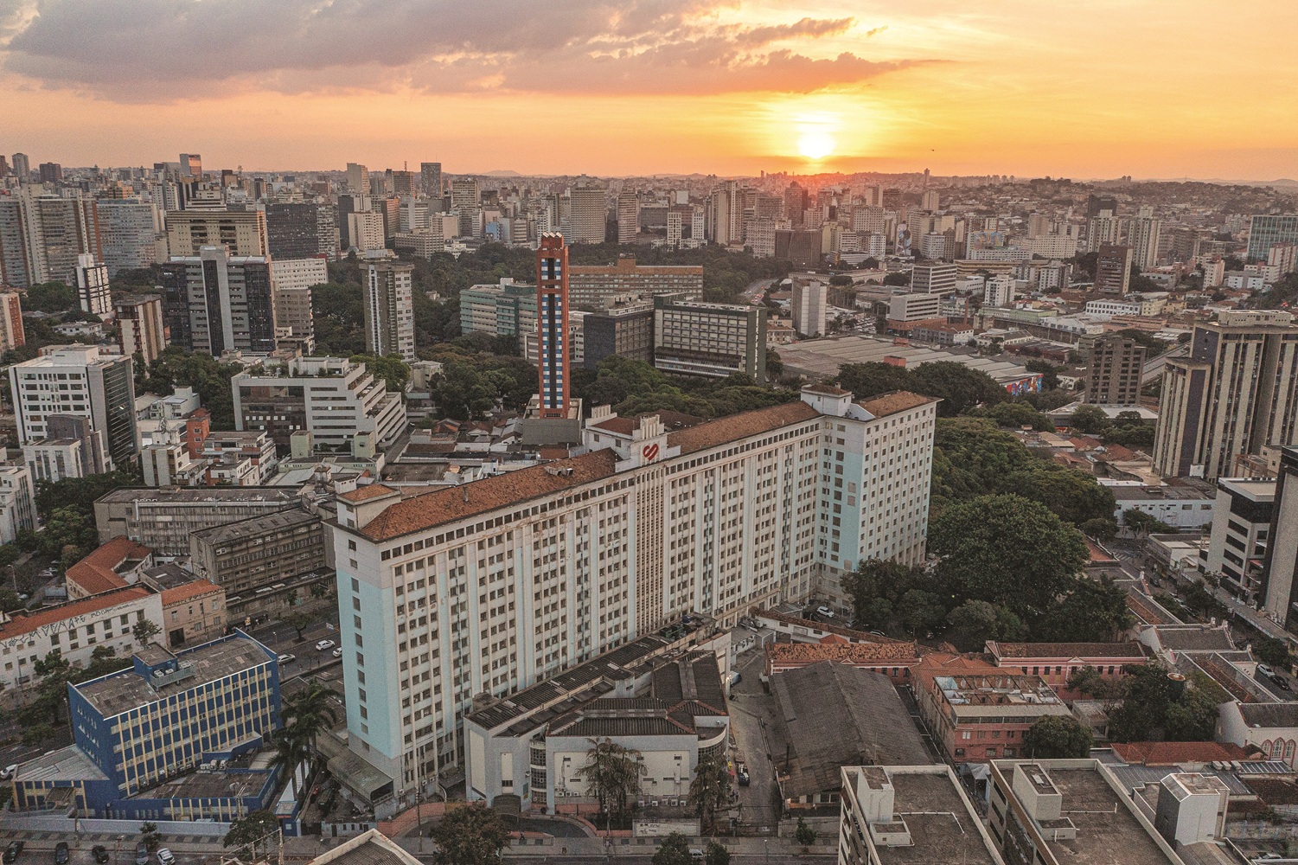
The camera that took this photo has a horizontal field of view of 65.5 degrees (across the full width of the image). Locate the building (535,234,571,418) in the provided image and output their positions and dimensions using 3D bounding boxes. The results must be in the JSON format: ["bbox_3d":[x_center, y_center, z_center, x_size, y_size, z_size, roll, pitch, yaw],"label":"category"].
[{"bbox_3d":[-35.383,-35.151,376.996,10.500,76.640,13.000,0,14,-2],"label":"building"}]

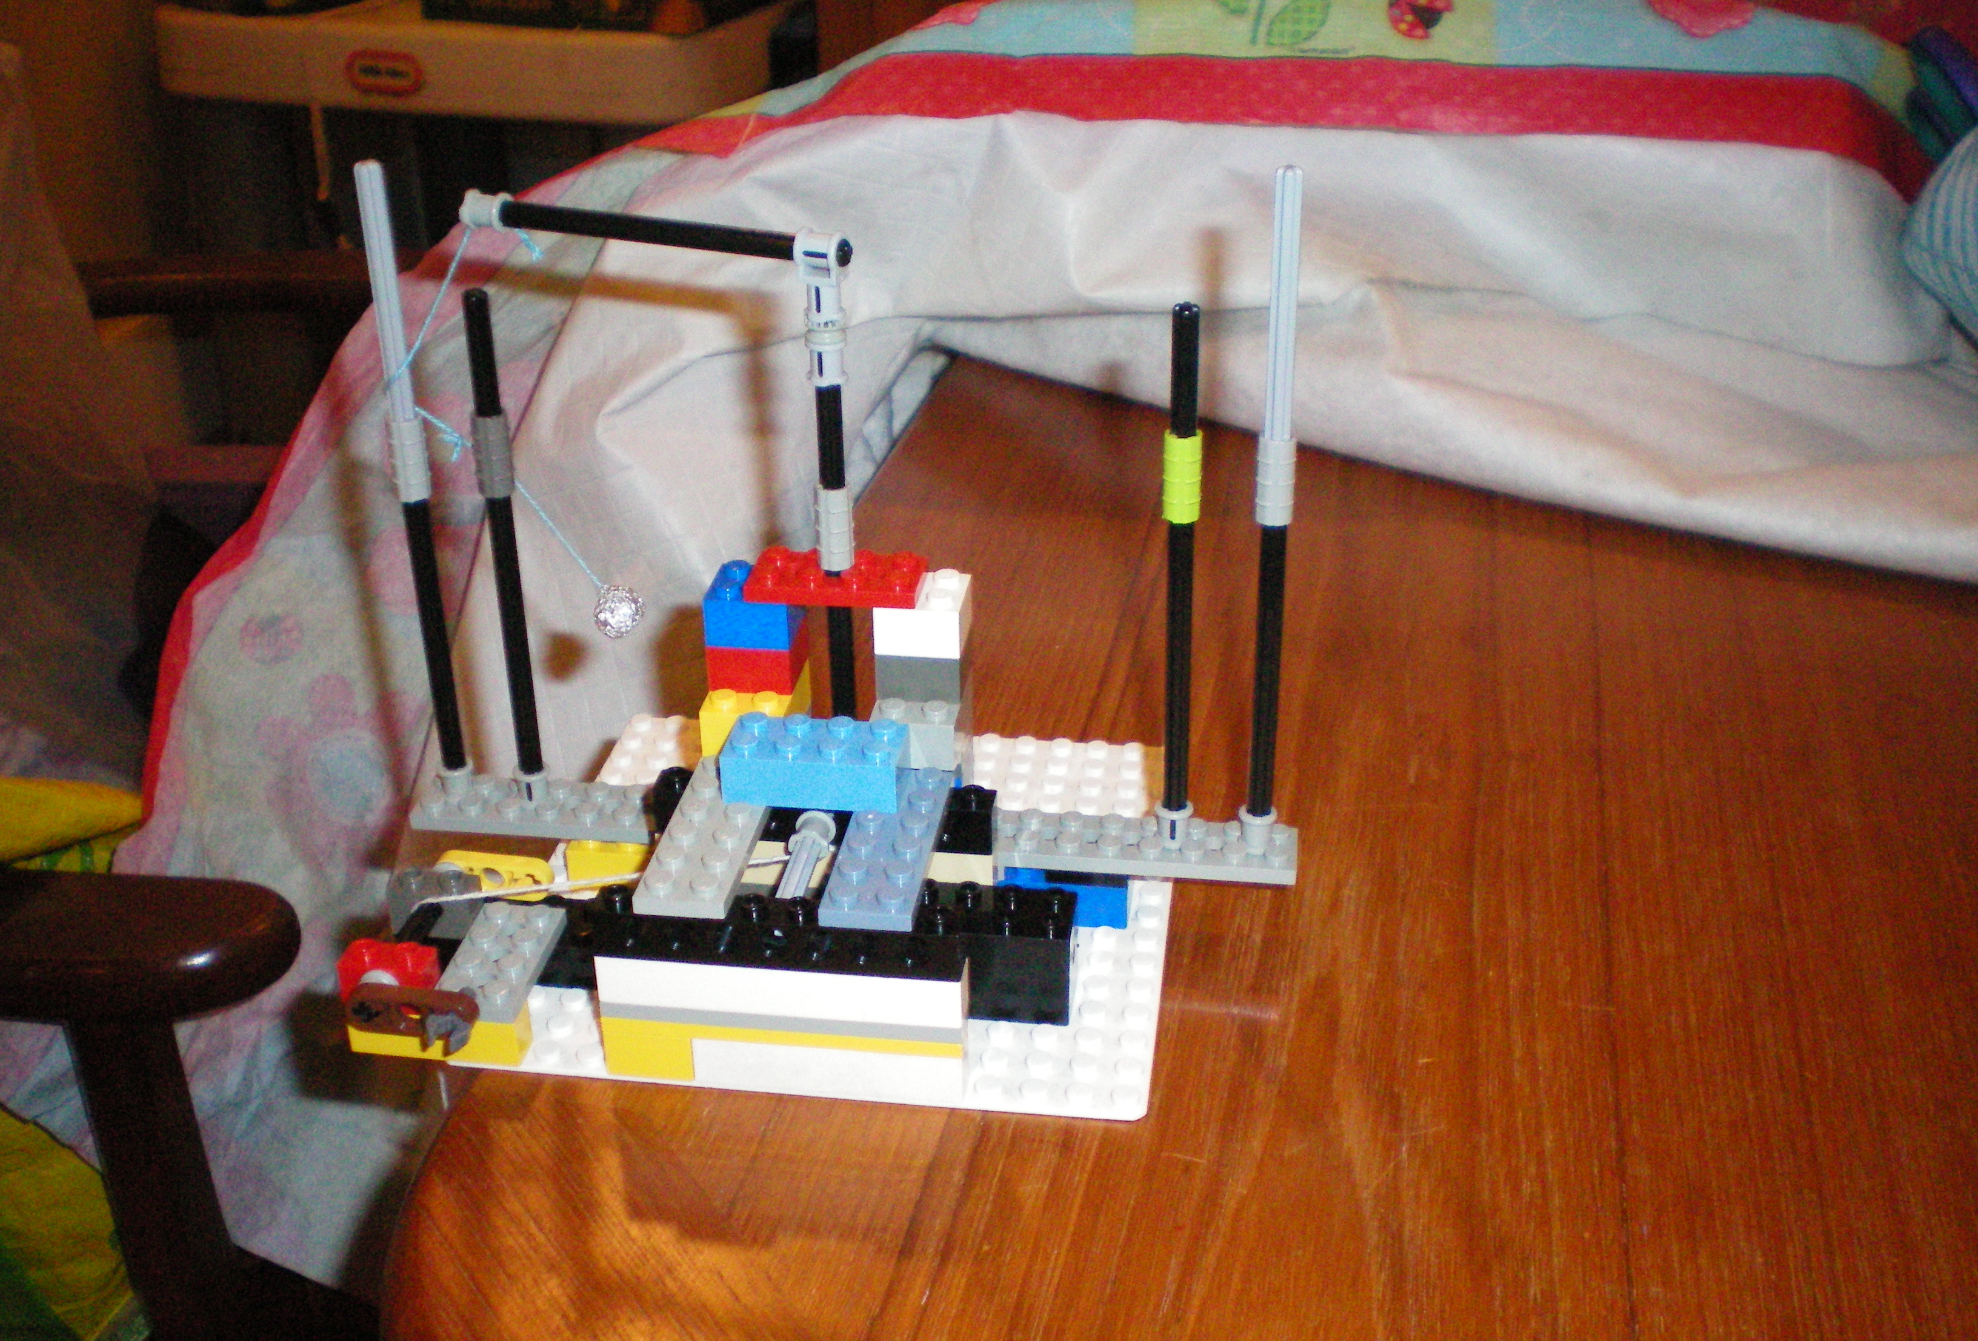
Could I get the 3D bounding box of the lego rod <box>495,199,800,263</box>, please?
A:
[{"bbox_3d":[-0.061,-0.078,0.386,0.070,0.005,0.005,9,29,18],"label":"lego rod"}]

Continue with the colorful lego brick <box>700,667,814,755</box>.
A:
[{"bbox_3d":[-0.044,0.006,0.416,0.016,0.011,0.024,3,28,7],"label":"colorful lego brick"}]

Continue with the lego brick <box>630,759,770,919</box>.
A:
[{"bbox_3d":[-0.049,0.028,0.387,0.016,0.005,0.048,3,28,7],"label":"lego brick"}]

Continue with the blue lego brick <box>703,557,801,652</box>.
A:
[{"bbox_3d":[-0.044,-0.013,0.410,0.016,0.011,0.016,3,28,7],"label":"blue lego brick"}]

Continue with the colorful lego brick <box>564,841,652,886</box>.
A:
[{"bbox_3d":[-0.068,0.037,0.440,0.029,0.011,0.016,3,28,7],"label":"colorful lego brick"}]

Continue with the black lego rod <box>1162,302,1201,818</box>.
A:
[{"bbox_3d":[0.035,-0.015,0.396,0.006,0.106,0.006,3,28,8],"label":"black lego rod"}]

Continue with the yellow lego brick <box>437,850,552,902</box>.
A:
[{"bbox_3d":[-0.094,0.039,0.415,0.024,0.008,0.004,5,28,6],"label":"yellow lego brick"}]

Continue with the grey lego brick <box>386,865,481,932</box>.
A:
[{"bbox_3d":[-0.104,0.043,0.408,0.016,0.011,0.008,3,28,7],"label":"grey lego brick"}]

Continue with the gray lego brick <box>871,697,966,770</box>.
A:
[{"bbox_3d":[-0.013,0.007,0.409,0.016,0.011,0.024,3,28,7],"label":"gray lego brick"}]

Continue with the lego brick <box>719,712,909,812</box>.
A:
[{"bbox_3d":[-0.031,0.016,0.396,0.032,0.011,0.016,3,28,7],"label":"lego brick"}]

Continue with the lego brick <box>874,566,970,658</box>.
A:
[{"bbox_3d":[-0.013,-0.012,0.403,0.016,0.011,0.016,3,28,7],"label":"lego brick"}]

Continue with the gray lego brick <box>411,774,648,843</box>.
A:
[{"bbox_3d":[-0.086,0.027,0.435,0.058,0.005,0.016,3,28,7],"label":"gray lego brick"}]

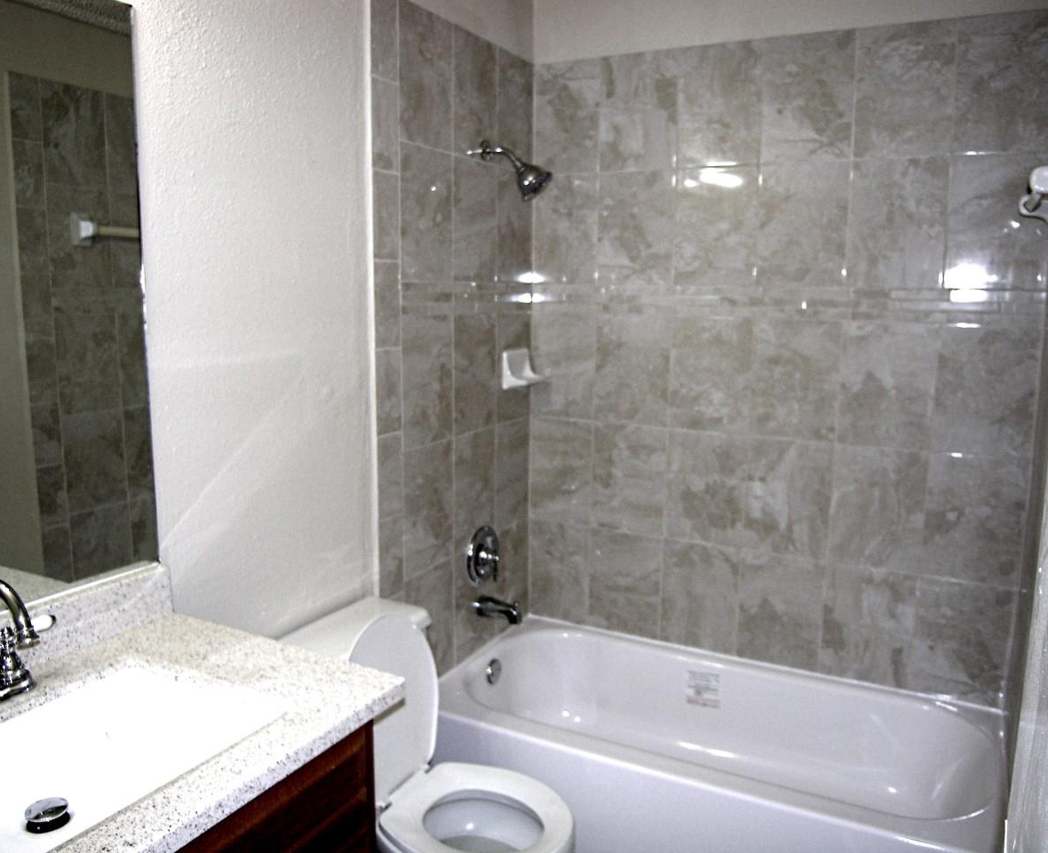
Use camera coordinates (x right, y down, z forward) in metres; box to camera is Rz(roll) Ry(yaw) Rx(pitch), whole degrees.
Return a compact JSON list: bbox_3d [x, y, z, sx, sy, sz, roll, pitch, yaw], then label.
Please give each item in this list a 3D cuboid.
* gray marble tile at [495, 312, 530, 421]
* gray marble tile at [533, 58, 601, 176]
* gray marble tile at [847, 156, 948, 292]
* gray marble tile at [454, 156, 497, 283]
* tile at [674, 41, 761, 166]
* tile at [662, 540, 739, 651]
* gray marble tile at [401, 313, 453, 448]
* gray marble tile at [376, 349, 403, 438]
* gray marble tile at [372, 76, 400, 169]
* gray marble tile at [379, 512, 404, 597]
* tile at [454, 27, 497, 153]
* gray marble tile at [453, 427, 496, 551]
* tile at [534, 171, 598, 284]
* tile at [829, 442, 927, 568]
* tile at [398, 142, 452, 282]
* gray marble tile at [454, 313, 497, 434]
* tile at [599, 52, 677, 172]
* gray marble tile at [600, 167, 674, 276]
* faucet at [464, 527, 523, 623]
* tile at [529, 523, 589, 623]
[{"bbox_3d":[-0.034,-0.193,2.596,0.010,0.349,0.229,5,10,28],"label":"gray marble tile"},{"bbox_3d":[0.137,-0.978,2.518,0.234,0.352,0.010,5,10,28],"label":"gray marble tile"},{"bbox_3d":[1.026,-0.556,2.170,0.250,0.350,0.010,5,10,27],"label":"gray marble tile"},{"bbox_3d":[-0.148,-0.597,2.313,0.015,0.353,0.242,5,10,28],"label":"gray marble tile"},{"bbox_3d":[0.571,-0.934,2.298,0.255,0.352,0.015,5,10,28],"label":"tile"},{"bbox_3d":[0.572,0.550,2.567,0.250,0.350,0.010,5,10,27],"label":"tile"},{"bbox_3d":[-0.266,-0.127,2.170,0.010,0.349,0.242,5,10,28],"label":"gray marble tile"},{"bbox_3d":[-0.351,-0.089,2.040,0.010,0.219,0.108,5,10,27],"label":"gray marble tile"},{"bbox_3d":[-0.342,-0.730,1.919,0.015,0.219,0.108,5,10,28],"label":"gray marble tile"},{"bbox_3d":[-0.356,0.347,2.110,0.010,0.219,0.108,5,10,27],"label":"gray marble tile"},{"bbox_3d":[-0.144,-0.937,2.261,0.015,0.352,0.242,5,10,28],"label":"tile"},{"bbox_3d":[-0.151,0.193,2.443,0.010,0.355,0.246,5,10,28],"label":"gray marble tile"},{"bbox_3d":[0.136,-0.637,2.574,0.234,0.347,0.010,5,10,28],"label":"tile"},{"bbox_3d":[1.024,0.234,2.288,0.250,0.350,0.010,5,10,27],"label":"tile"},{"bbox_3d":[-0.261,-0.563,2.108,0.010,0.350,0.250,5,10,27],"label":"tile"},{"bbox_3d":[-0.148,-0.160,2.386,0.010,0.349,0.246,5,10,28],"label":"gray marble tile"},{"bbox_3d":[0.354,-0.976,2.454,0.250,0.350,0.010,5,10,27],"label":"tile"},{"bbox_3d":[0.353,-0.630,2.505,0.250,0.350,0.010,5,10,27],"label":"gray marble tile"},{"bbox_3d":[-0.074,0.472,2.478,0.140,0.300,0.180,5,10,28],"label":"faucet"},{"bbox_3d":[0.126,0.507,2.764,0.232,0.362,0.015,5,10,28],"label":"tile"}]

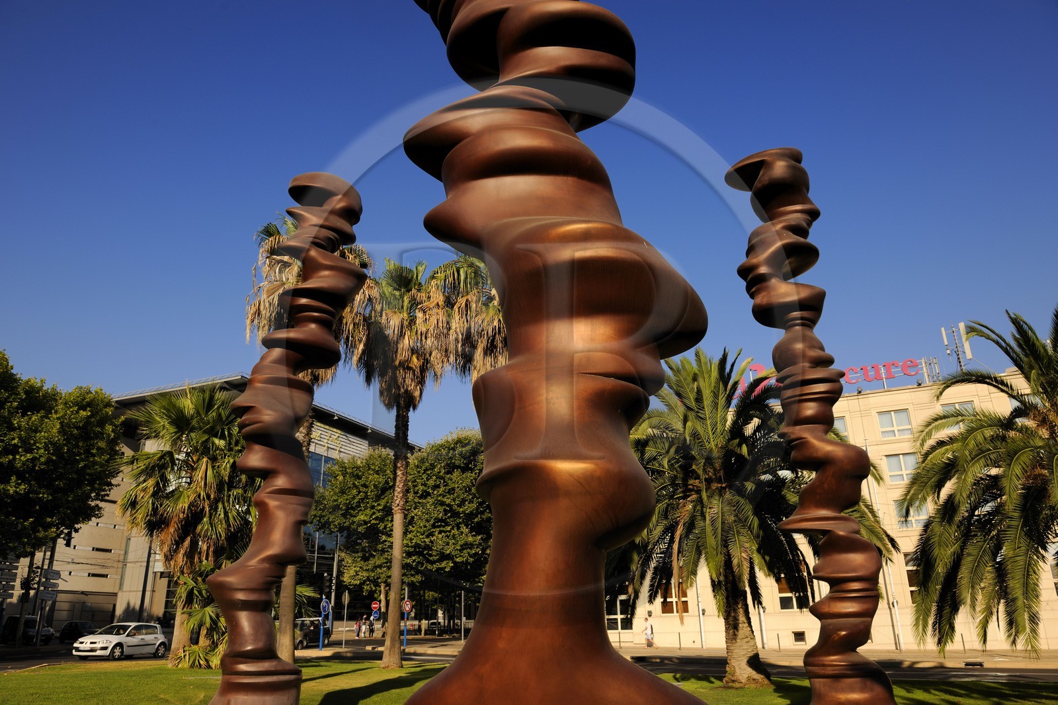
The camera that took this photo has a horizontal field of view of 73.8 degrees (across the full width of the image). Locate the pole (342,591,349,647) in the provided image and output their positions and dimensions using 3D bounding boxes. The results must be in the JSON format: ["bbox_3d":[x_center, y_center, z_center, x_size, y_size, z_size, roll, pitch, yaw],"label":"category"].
[{"bbox_3d":[-9.768,14.199,37.514,0.160,2.876,0.650,-12,-22,26],"label":"pole"}]

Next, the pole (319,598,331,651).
[{"bbox_3d":[-10.086,13.358,34.694,0.160,2.430,0.650,-11,-22,25],"label":"pole"}]

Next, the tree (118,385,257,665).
[{"bbox_3d":[-12.712,6.169,26.634,5.000,10.458,4.900,9,-22,-26],"label":"tree"}]

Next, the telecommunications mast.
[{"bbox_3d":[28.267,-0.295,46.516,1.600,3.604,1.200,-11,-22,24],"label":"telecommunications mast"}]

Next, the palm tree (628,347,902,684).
[{"bbox_3d":[5.599,4.082,18.334,6.300,8.400,6.300,-7,-21,17],"label":"palm tree"}]

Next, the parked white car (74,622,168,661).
[{"bbox_3d":[-17.715,12.607,30.924,1.780,1.470,4.200,-5,-20,9],"label":"parked white car"}]

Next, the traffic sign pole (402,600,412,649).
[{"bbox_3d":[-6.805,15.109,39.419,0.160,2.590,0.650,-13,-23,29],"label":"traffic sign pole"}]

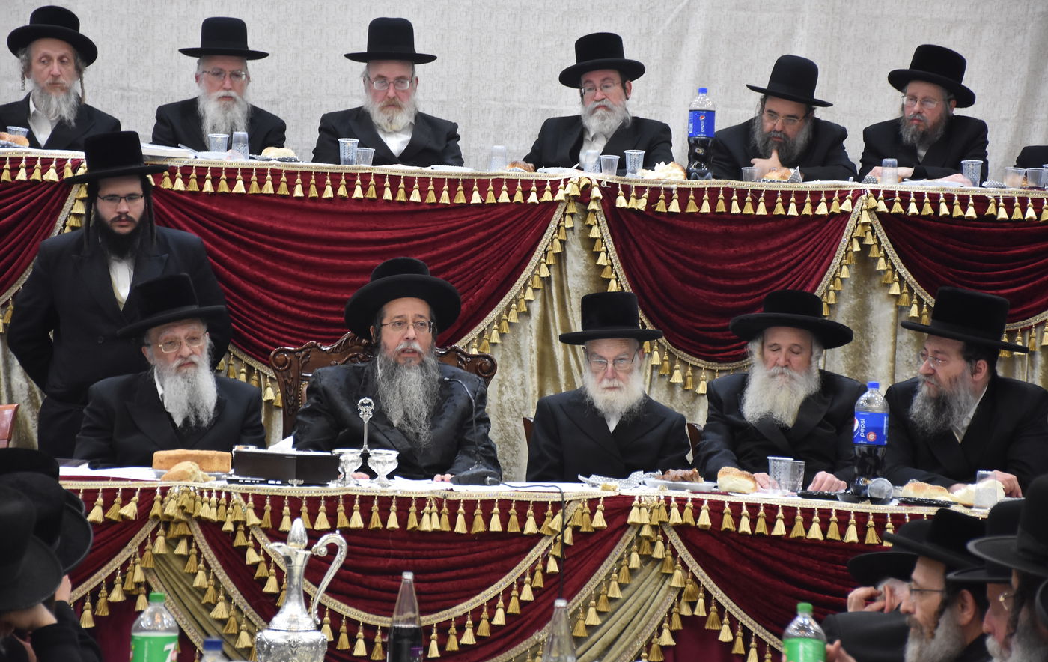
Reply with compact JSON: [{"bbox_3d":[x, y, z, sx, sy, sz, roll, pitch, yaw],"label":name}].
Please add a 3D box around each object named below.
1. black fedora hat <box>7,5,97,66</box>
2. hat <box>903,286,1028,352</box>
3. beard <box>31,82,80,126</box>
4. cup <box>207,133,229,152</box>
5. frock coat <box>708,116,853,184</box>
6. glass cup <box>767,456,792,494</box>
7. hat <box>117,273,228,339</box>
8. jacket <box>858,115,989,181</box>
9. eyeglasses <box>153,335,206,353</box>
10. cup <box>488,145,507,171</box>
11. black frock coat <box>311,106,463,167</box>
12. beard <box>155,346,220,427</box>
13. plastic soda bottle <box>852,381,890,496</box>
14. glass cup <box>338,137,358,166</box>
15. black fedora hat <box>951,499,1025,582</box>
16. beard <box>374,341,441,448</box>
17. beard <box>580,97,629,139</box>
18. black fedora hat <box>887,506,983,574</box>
[{"bbox_3d":[-1.695,-1.072,11.750,0.315,0.130,0.340,12,-16,-13],"label":"black fedora hat"},{"bbox_3d":[1.220,-0.037,8.920,0.360,0.128,0.325,13,0,-25],"label":"hat"},{"bbox_3d":[-1.654,-0.803,11.520,0.160,0.155,0.120,2,0,-14],"label":"beard"},{"bbox_3d":[-1.033,-0.624,11.000,0.071,0.092,0.071,2,0,0],"label":"cup"},{"bbox_3d":[0.945,-0.450,11.820,0.560,0.680,0.480,2,1,6],"label":"frock coat"},{"bbox_3d":[0.699,0.392,8.900,0.072,0.098,0.072,3,0,0],"label":"glass cup"},{"bbox_3d":[-1.050,-0.081,9.650,0.335,0.145,0.360,-14,4,-16],"label":"hat"},{"bbox_3d":[1.440,-0.480,11.850,0.530,0.620,0.430,2,1,9],"label":"jacket"},{"bbox_3d":[-0.989,0.034,9.250,0.140,0.042,0.140,-12,0,-25],"label":"eyeglasses"},{"bbox_3d":[-0.089,-0.593,11.200,0.070,0.095,0.070,2,0,0],"label":"cup"},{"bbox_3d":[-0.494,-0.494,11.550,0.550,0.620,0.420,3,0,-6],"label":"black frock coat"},{"bbox_3d":[-0.961,0.159,9.300,0.175,0.235,0.150,3,-2,-14],"label":"beard"},{"bbox_3d":[0.953,0.298,8.950,0.095,0.313,0.095,2,-1,0],"label":"plastic soda bottle"},{"bbox_3d":[-0.602,-0.613,11.200,0.070,0.095,0.070,2,0,0],"label":"glass cup"},{"bbox_3d":[0.977,0.398,6.150,0.360,0.148,0.330,2,1,0],"label":"black fedora hat"},{"bbox_3d":[-0.331,0.181,9.280,0.180,0.300,0.150,2,-1,-5],"label":"beard"},{"bbox_3d":[0.287,-0.749,11.500,0.155,0.145,0.120,3,0,19],"label":"beard"},{"bbox_3d":[0.942,0.451,6.850,0.360,0.112,0.325,19,-1,6],"label":"black fedora hat"}]

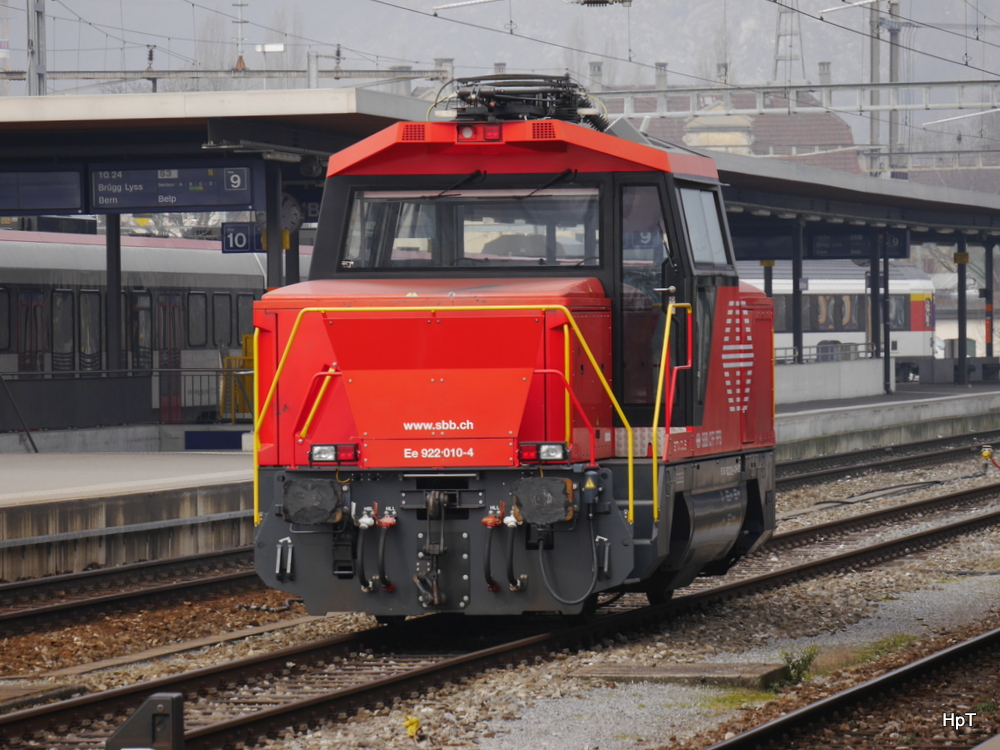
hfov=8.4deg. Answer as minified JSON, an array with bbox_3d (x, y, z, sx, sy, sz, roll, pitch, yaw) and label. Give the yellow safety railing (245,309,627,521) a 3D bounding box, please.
[{"bbox_3d":[-0.470,0.293,51.047,2.905,1.643,0.360,0,0,10],"label":"yellow safety railing"}]

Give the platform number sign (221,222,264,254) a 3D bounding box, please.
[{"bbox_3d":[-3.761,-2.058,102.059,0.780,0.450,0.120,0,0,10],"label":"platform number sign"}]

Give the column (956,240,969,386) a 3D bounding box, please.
[{"bbox_3d":[12.292,-1.710,181.085,0.210,3.950,0.210,0,0,10],"label":"column"}]

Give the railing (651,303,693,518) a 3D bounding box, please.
[{"bbox_3d":[1.347,0.283,53.085,0.150,1.660,1.600,0,0,10],"label":"railing"}]

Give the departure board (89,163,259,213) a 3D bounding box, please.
[{"bbox_3d":[-4.597,-2.653,97.120,2.440,0.690,0.650,0,0,10],"label":"departure board"}]

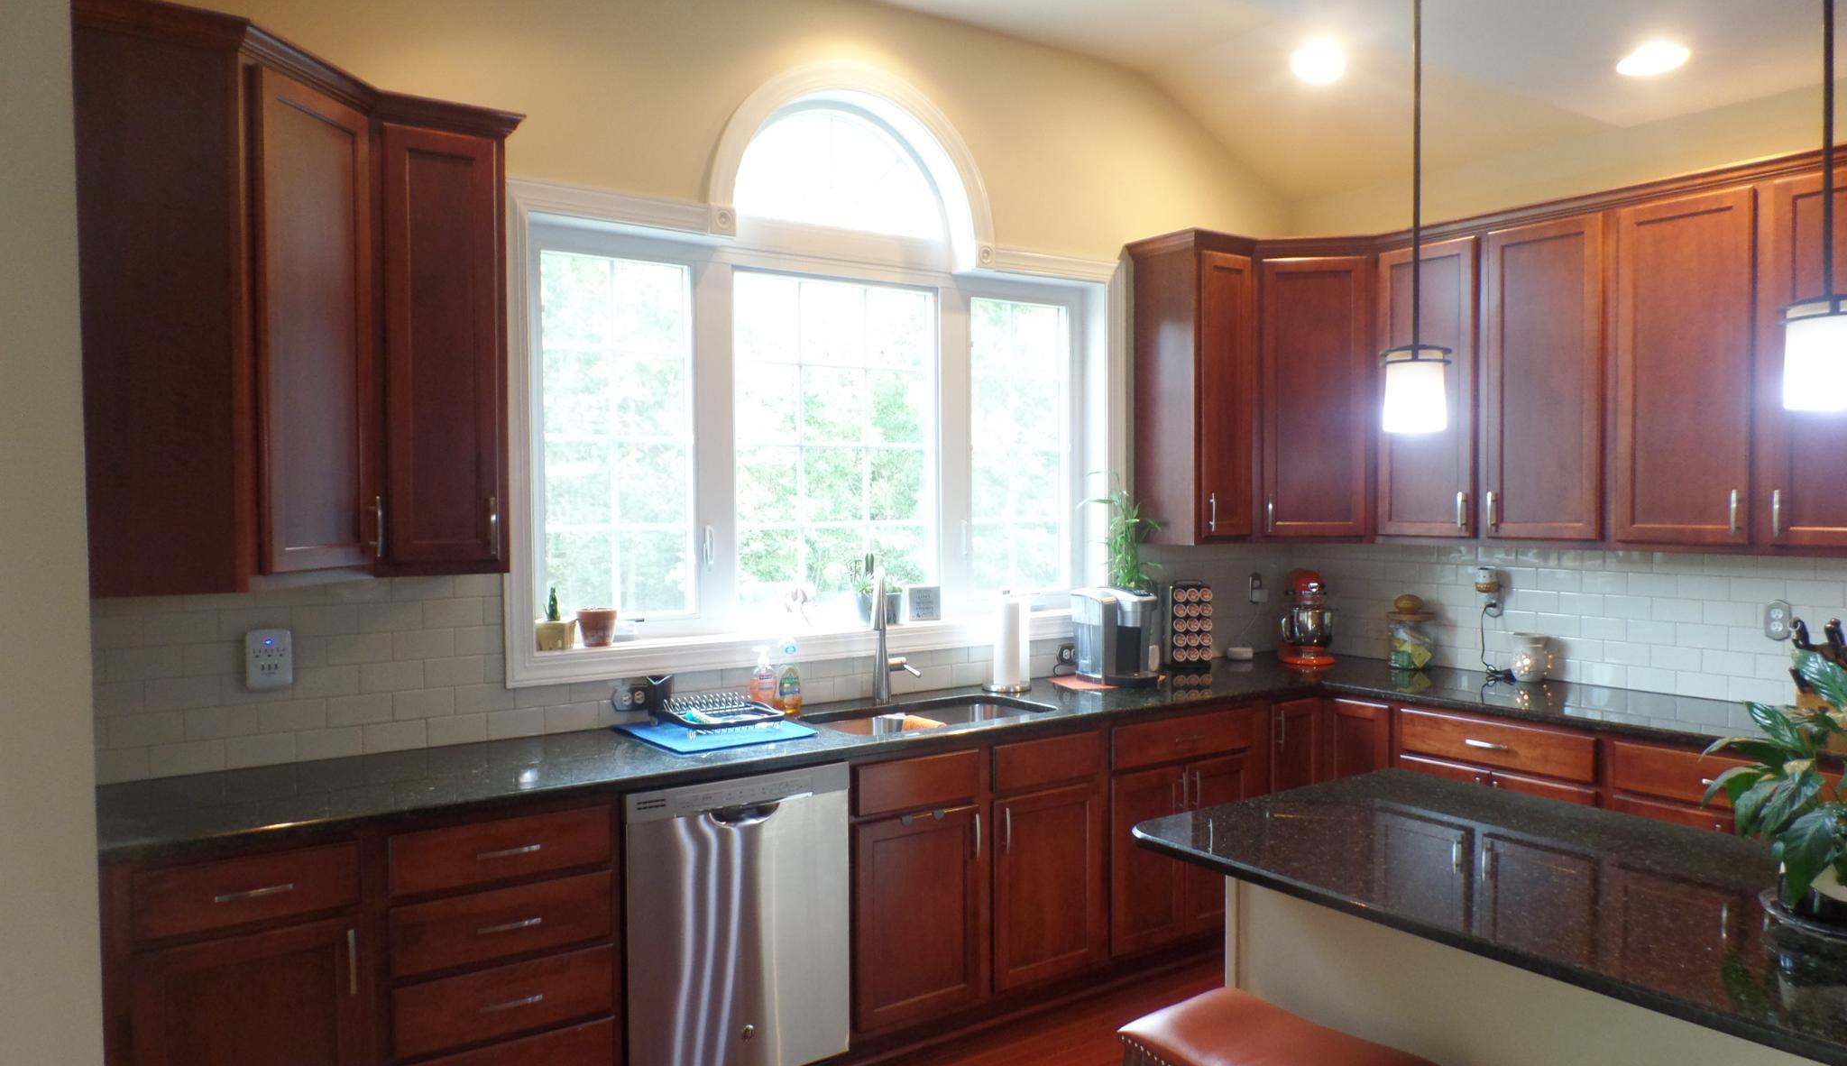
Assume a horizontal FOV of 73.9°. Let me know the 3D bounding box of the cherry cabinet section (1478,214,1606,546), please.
[{"bbox_3d":[2.135,-0.492,4.061,0.310,1.035,0.396,-1,2,-34],"label":"cherry cabinet section"}]

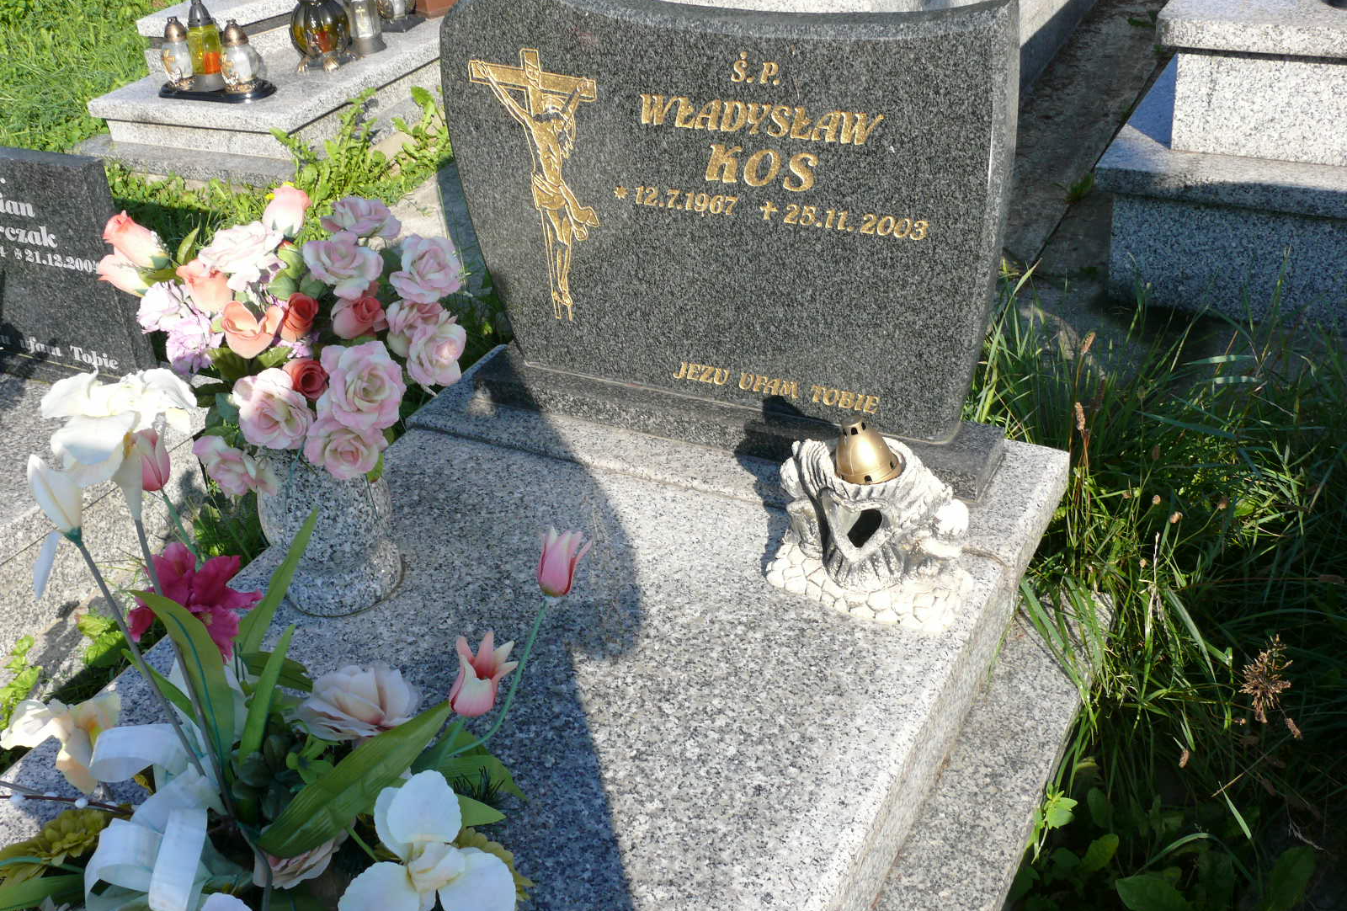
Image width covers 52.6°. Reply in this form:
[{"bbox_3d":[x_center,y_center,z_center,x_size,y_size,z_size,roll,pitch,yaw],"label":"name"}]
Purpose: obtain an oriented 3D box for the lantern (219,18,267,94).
[{"bbox_3d":[-1.258,-1.168,3.971,0.128,0.199,0.128,12,36,26],"label":"lantern"}]

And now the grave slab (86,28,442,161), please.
[{"bbox_3d":[-0.982,-1.342,4.515,0.759,0.130,1.700,12,36,26],"label":"grave slab"}]

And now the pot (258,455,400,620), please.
[{"bbox_3d":[-0.419,0.057,1.642,0.160,0.232,0.160,-4,32,3],"label":"pot"}]

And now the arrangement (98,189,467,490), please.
[{"bbox_3d":[-0.438,-0.126,1.527,0.422,0.335,0.355,12,36,27],"label":"arrangement"}]

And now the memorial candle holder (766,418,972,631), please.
[{"bbox_3d":[0.232,0.046,1.554,0.242,0.201,0.163,12,36,27],"label":"memorial candle holder"}]

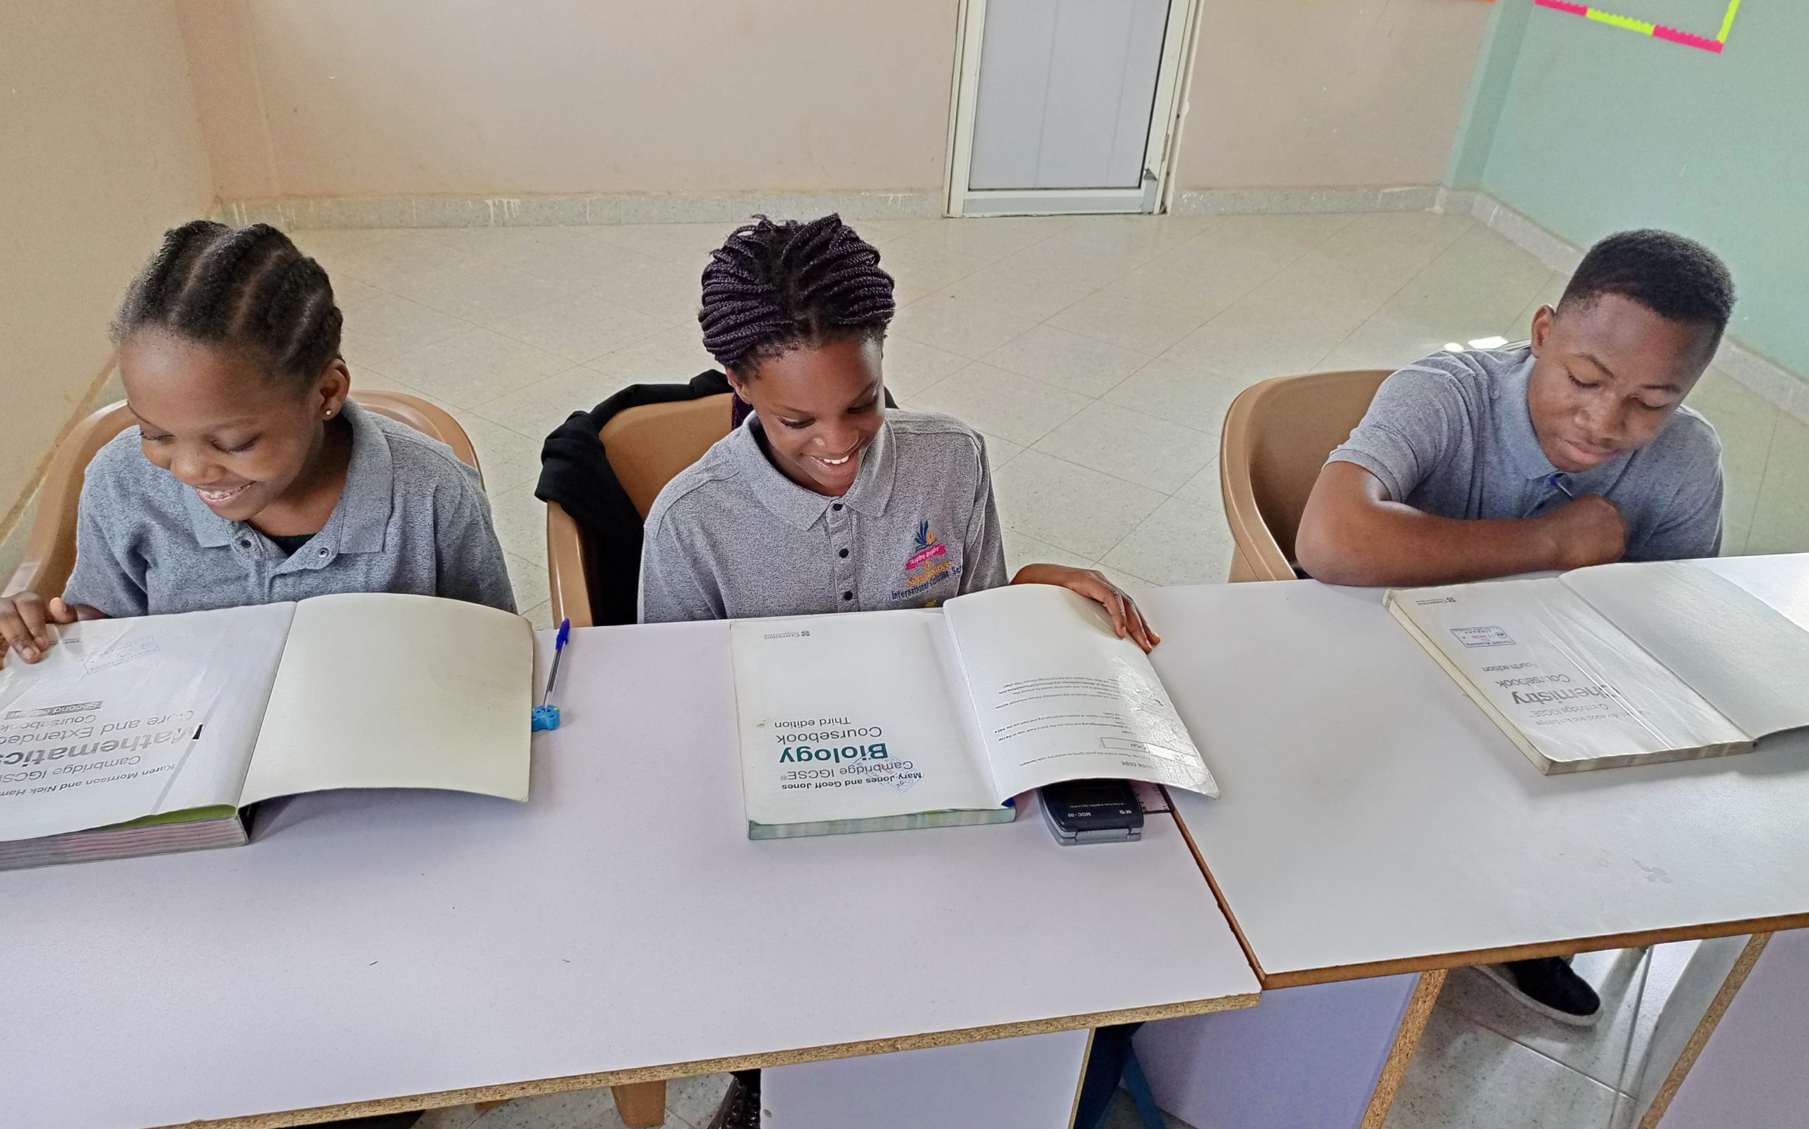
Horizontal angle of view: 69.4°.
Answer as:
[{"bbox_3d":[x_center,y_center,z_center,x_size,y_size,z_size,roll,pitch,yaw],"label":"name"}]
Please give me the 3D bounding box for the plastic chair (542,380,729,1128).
[{"bbox_3d":[-0.176,0.222,1.739,0.545,0.780,0.550,-6,33,-17],"label":"plastic chair"}]

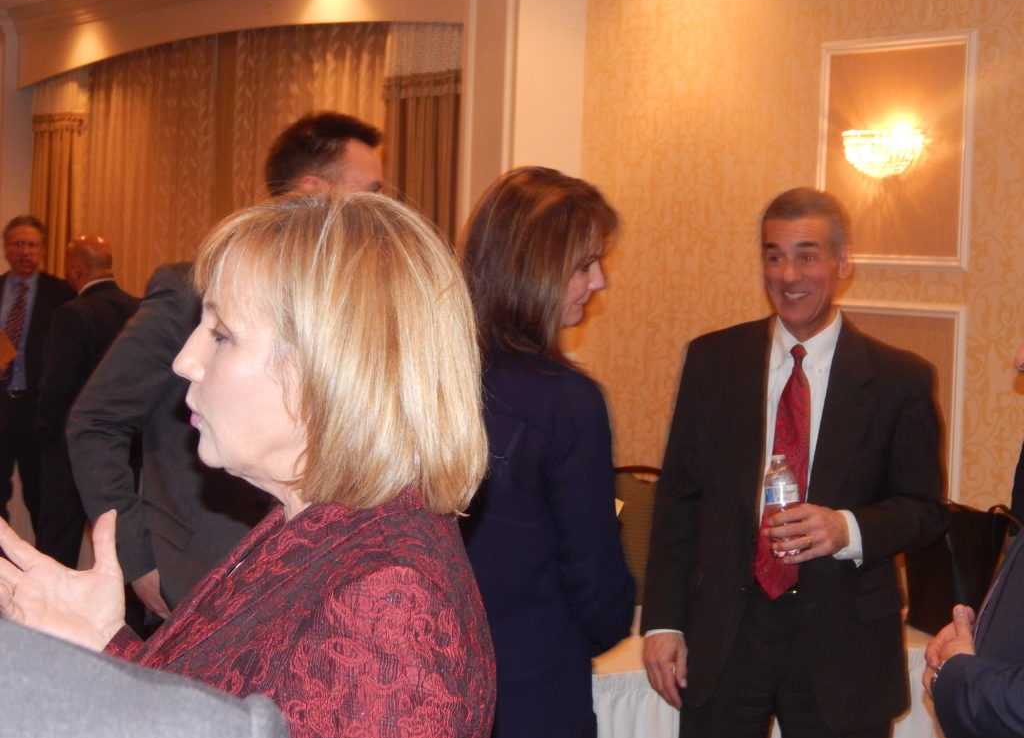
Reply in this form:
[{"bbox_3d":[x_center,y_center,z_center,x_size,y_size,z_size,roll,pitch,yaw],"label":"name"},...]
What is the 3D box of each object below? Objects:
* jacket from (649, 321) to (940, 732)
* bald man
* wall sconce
[{"bbox_3d":[0.536,0.292,4.250,0.570,0.790,0.360,3,3,15],"label":"jacket"},{"bbox_3d":[-1.682,0.324,8.950,0.360,1.720,0.540,4,3,42],"label":"bald man"},{"bbox_3d":[1.116,-0.671,6.954,0.165,0.165,0.290,0,3,-34],"label":"wall sconce"}]

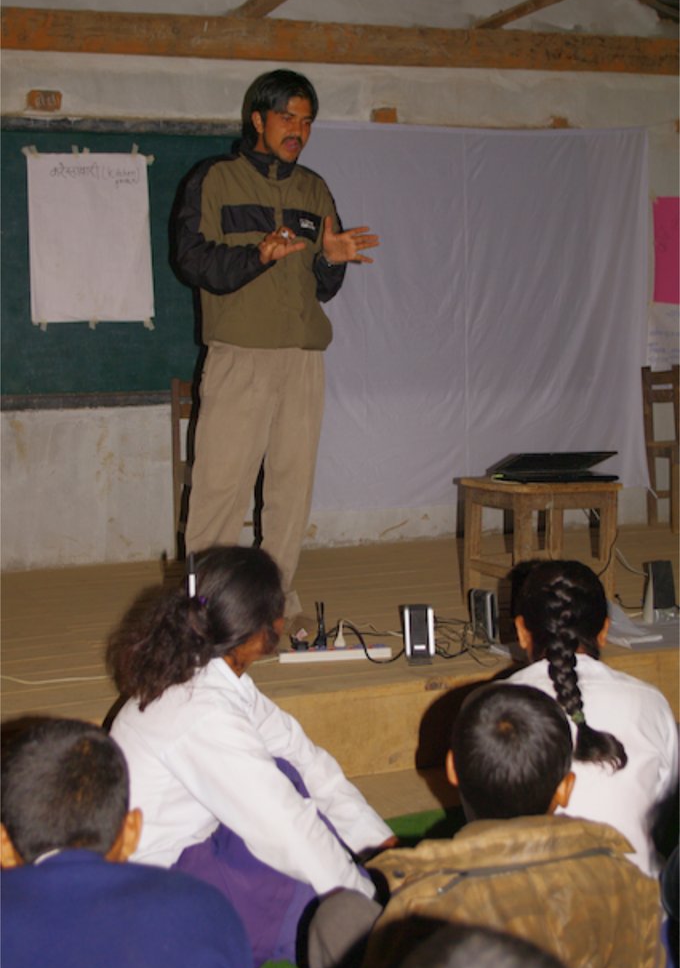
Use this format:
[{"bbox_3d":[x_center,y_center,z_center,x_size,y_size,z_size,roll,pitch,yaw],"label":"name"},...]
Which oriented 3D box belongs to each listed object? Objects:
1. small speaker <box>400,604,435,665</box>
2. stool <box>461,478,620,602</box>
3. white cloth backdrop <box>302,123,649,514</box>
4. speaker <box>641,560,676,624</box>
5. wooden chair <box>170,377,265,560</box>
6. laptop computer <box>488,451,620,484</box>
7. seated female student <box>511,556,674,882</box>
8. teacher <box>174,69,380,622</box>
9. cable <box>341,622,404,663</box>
[{"bbox_3d":[0.219,0.421,4.173,0.085,0.165,0.090,0,8,3],"label":"small speaker"},{"bbox_3d":[0.661,0.180,4.972,0.400,0.400,0.400,-5,9,-29],"label":"stool"},{"bbox_3d":[0.561,-0.676,5.967,1.520,1.520,0.080,-4,9,-19],"label":"white cloth backdrop"},{"bbox_3d":[1.020,0.339,4.681,0.090,0.165,0.085,-3,9,-17],"label":"speaker"},{"bbox_3d":[-0.375,-0.031,5.471,0.380,0.710,0.400,-4,9,-19],"label":"wooden chair"},{"bbox_3d":[0.708,-0.063,4.898,0.360,0.100,0.255,-3,9,-17],"label":"laptop computer"},{"bbox_3d":[0.500,0.522,2.995,0.430,0.740,0.520,-1,8,-1],"label":"seated female student"},{"bbox_3d":[-0.216,-0.427,4.662,0.520,1.710,0.420,-5,9,-27],"label":"teacher"},{"bbox_3d":[0.090,0.450,4.227,0.180,0.090,0.130,-1,8,1],"label":"cable"}]

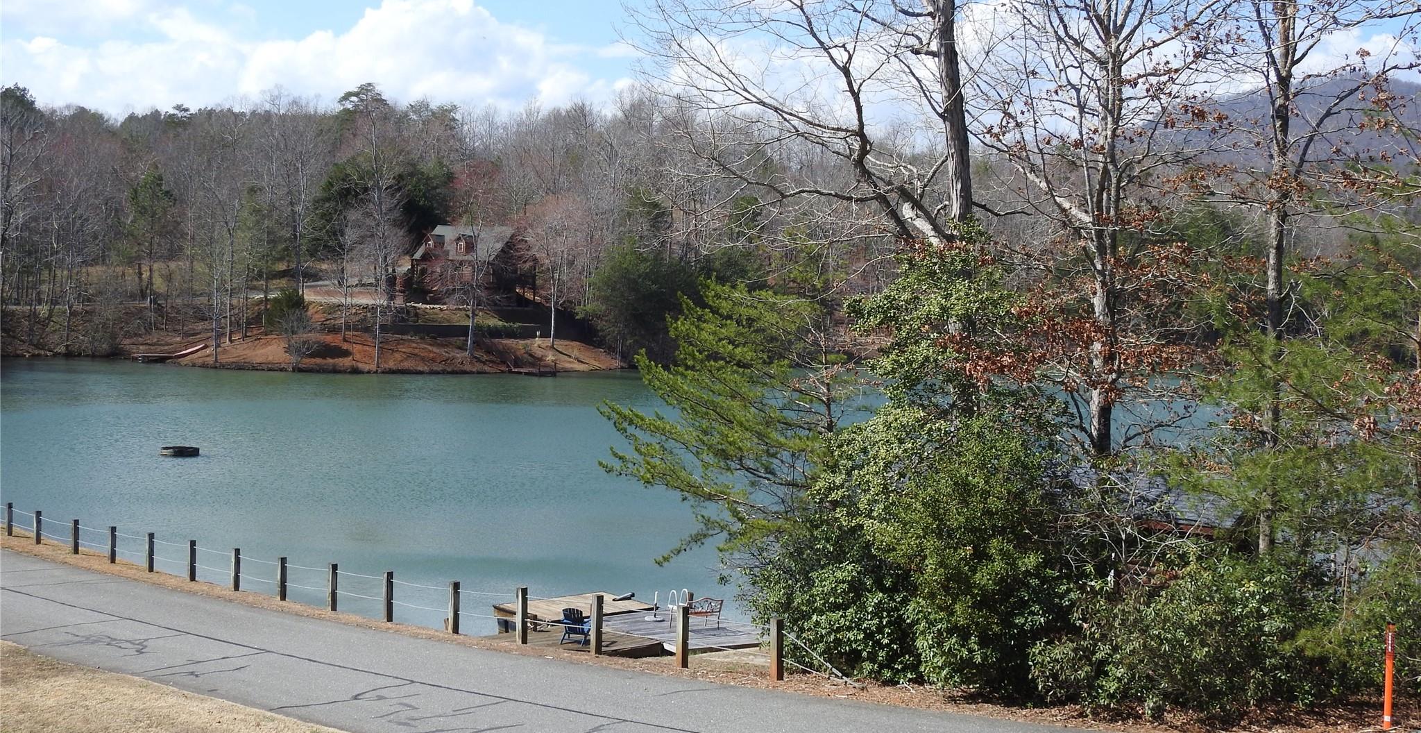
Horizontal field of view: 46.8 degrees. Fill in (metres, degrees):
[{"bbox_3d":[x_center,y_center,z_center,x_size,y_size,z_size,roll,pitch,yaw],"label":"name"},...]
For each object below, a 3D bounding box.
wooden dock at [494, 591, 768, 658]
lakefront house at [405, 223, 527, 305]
[{"bbox_3d":[-2.208,7.239,43.853,6.800,0.900,7.200,-2,4,-36],"label":"wooden dock"},{"bbox_3d":[-27.270,-11.764,189.654,11.300,9.000,9.000,2,4,31],"label":"lakefront house"}]

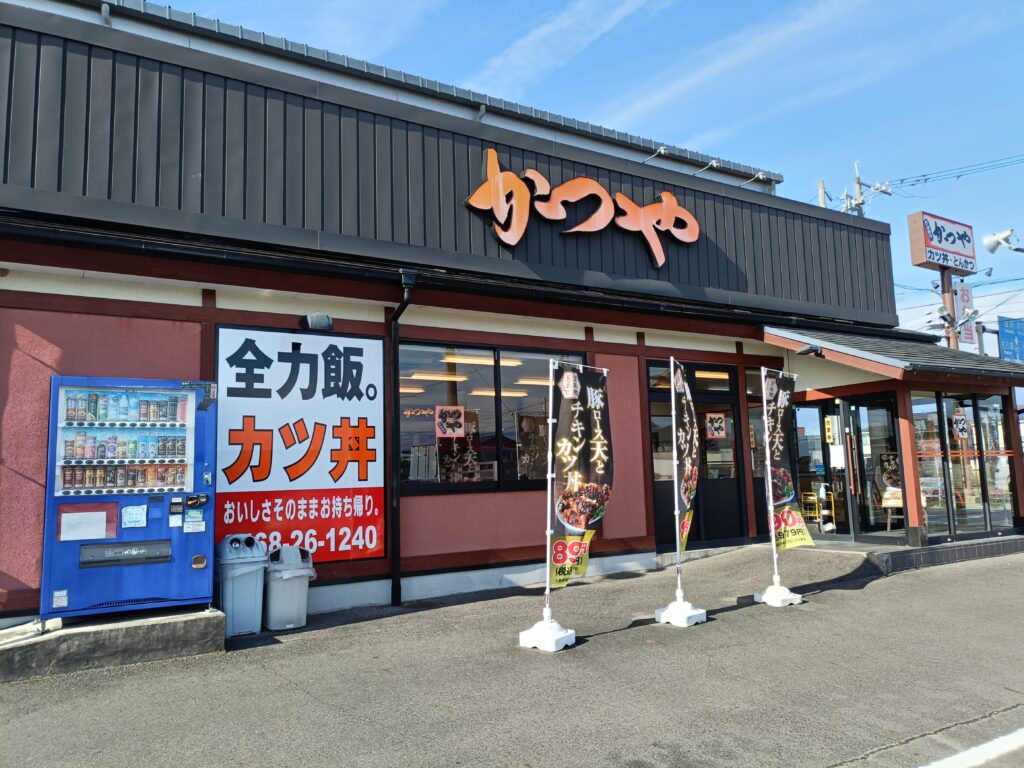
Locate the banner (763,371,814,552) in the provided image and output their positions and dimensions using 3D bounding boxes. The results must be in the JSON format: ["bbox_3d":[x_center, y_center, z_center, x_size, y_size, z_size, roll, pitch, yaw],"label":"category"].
[{"bbox_3d":[2.858,0.793,7.721,0.630,1.852,0.120,3,-8,-38],"label":"banner"}]

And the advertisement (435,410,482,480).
[{"bbox_3d":[-0.594,0.679,8.268,0.552,0.834,0.030,2,-8,-31],"label":"advertisement"}]

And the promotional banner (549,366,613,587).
[{"bbox_3d":[0.566,0.751,6.217,0.590,1.790,0.180,4,-9,-37],"label":"promotional banner"}]

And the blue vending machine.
[{"bbox_3d":[-3.094,0.897,6.000,1.153,1.790,0.730,2,-8,-31],"label":"blue vending machine"}]

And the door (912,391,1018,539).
[{"bbox_3d":[6.536,1.132,10.648,2.520,2.000,0.100,2,-8,-32],"label":"door"}]

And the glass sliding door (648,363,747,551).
[{"bbox_3d":[2.647,0.974,10.455,1.781,2.513,0.100,2,-8,-32],"label":"glass sliding door"}]

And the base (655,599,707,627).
[{"bbox_3d":[1.482,1.996,6.511,0.340,0.190,0.340,5,-9,-44],"label":"base"}]

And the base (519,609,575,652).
[{"bbox_3d":[0.283,1.929,5.878,0.325,0.286,0.325,-7,-8,37],"label":"base"}]

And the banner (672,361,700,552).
[{"bbox_3d":[1.624,0.685,7.024,0.140,1.742,0.600,-5,-7,27],"label":"banner"}]

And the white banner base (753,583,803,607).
[{"bbox_3d":[2.596,2.050,7.243,0.340,0.190,0.340,3,-8,-35],"label":"white banner base"}]

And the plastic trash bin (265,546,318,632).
[{"bbox_3d":[-2.122,1.903,6.964,0.430,0.730,0.360,2,-8,-32],"label":"plastic trash bin"}]

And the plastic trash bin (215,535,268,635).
[{"bbox_3d":[-2.397,1.770,6.582,0.400,0.860,0.380,2,-8,-31],"label":"plastic trash bin"}]

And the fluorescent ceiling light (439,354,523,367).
[{"bbox_3d":[-0.420,-0.349,10.650,1.250,0.090,0.210,2,-8,-32],"label":"fluorescent ceiling light"}]

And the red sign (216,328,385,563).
[{"bbox_3d":[-2.054,0.628,7.364,1.680,2.277,0.060,2,-8,-31],"label":"red sign"}]

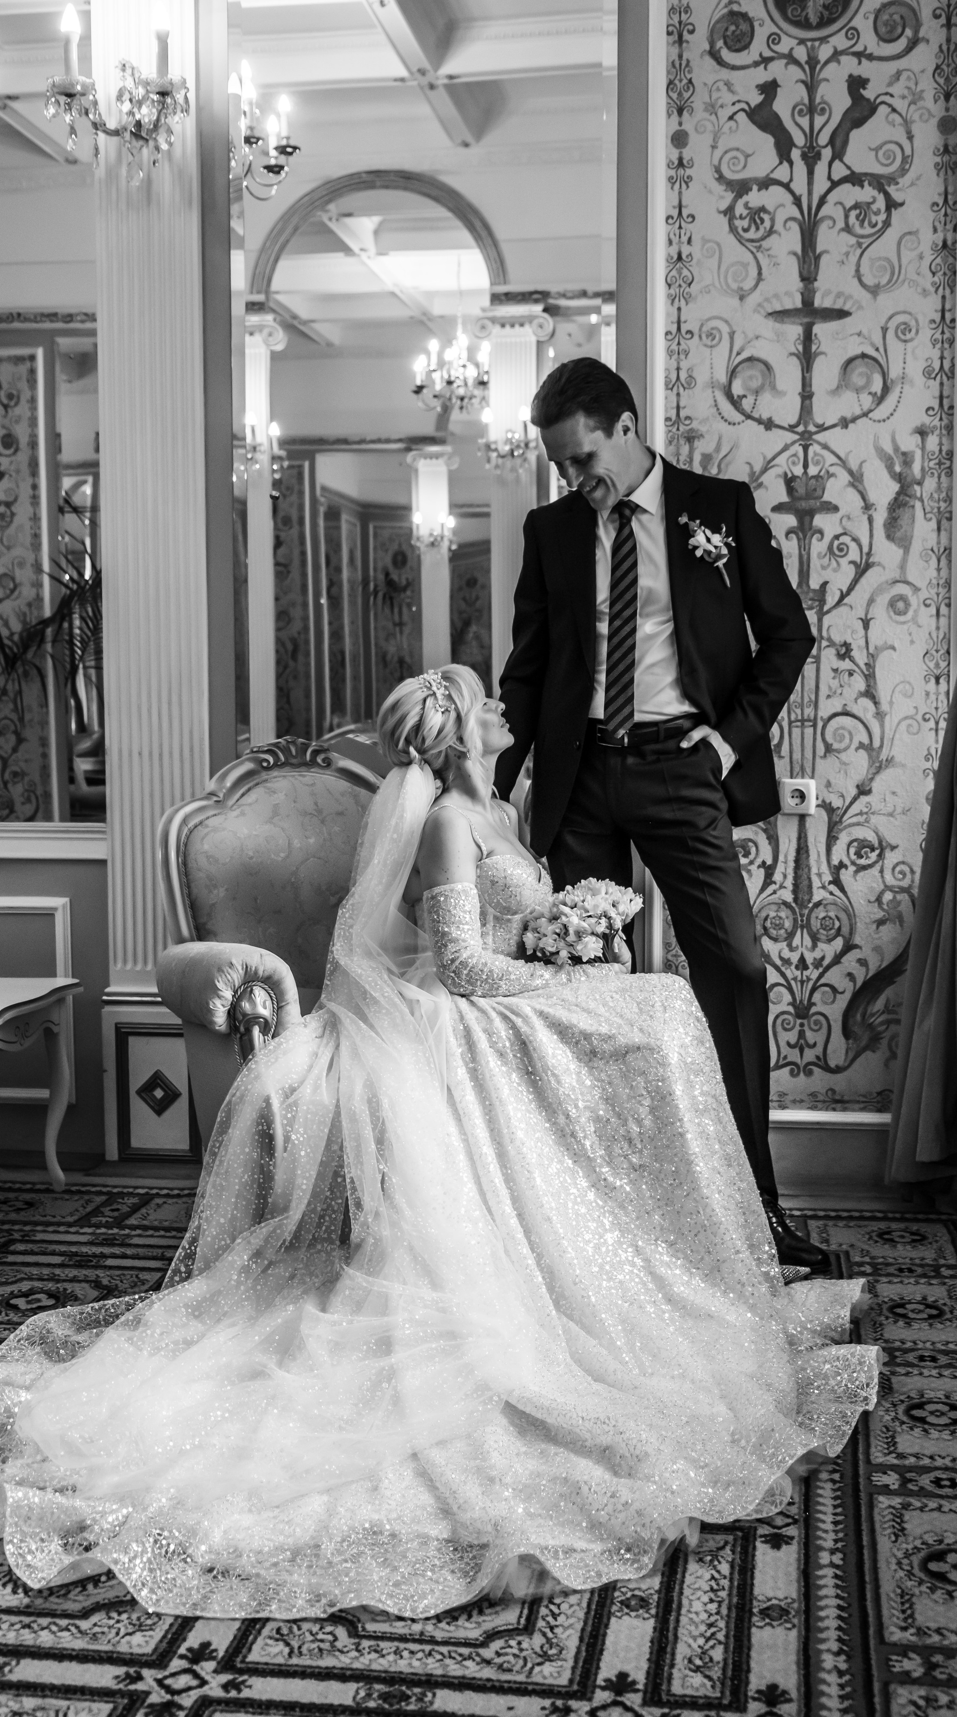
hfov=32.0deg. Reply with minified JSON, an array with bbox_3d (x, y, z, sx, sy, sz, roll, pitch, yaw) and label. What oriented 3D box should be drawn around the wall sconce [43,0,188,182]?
[{"bbox_3d":[-0.805,-1.704,3.722,0.320,0.389,0.240,1,4,12],"label":"wall sconce"}]

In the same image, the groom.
[{"bbox_3d":[0.370,-0.091,3.383,0.660,1.810,0.470,1,4,15],"label":"groom"}]

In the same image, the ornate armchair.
[{"bbox_3d":[-0.249,0.281,3.451,0.760,1.060,0.800,-3,5,-30],"label":"ornate armchair"}]

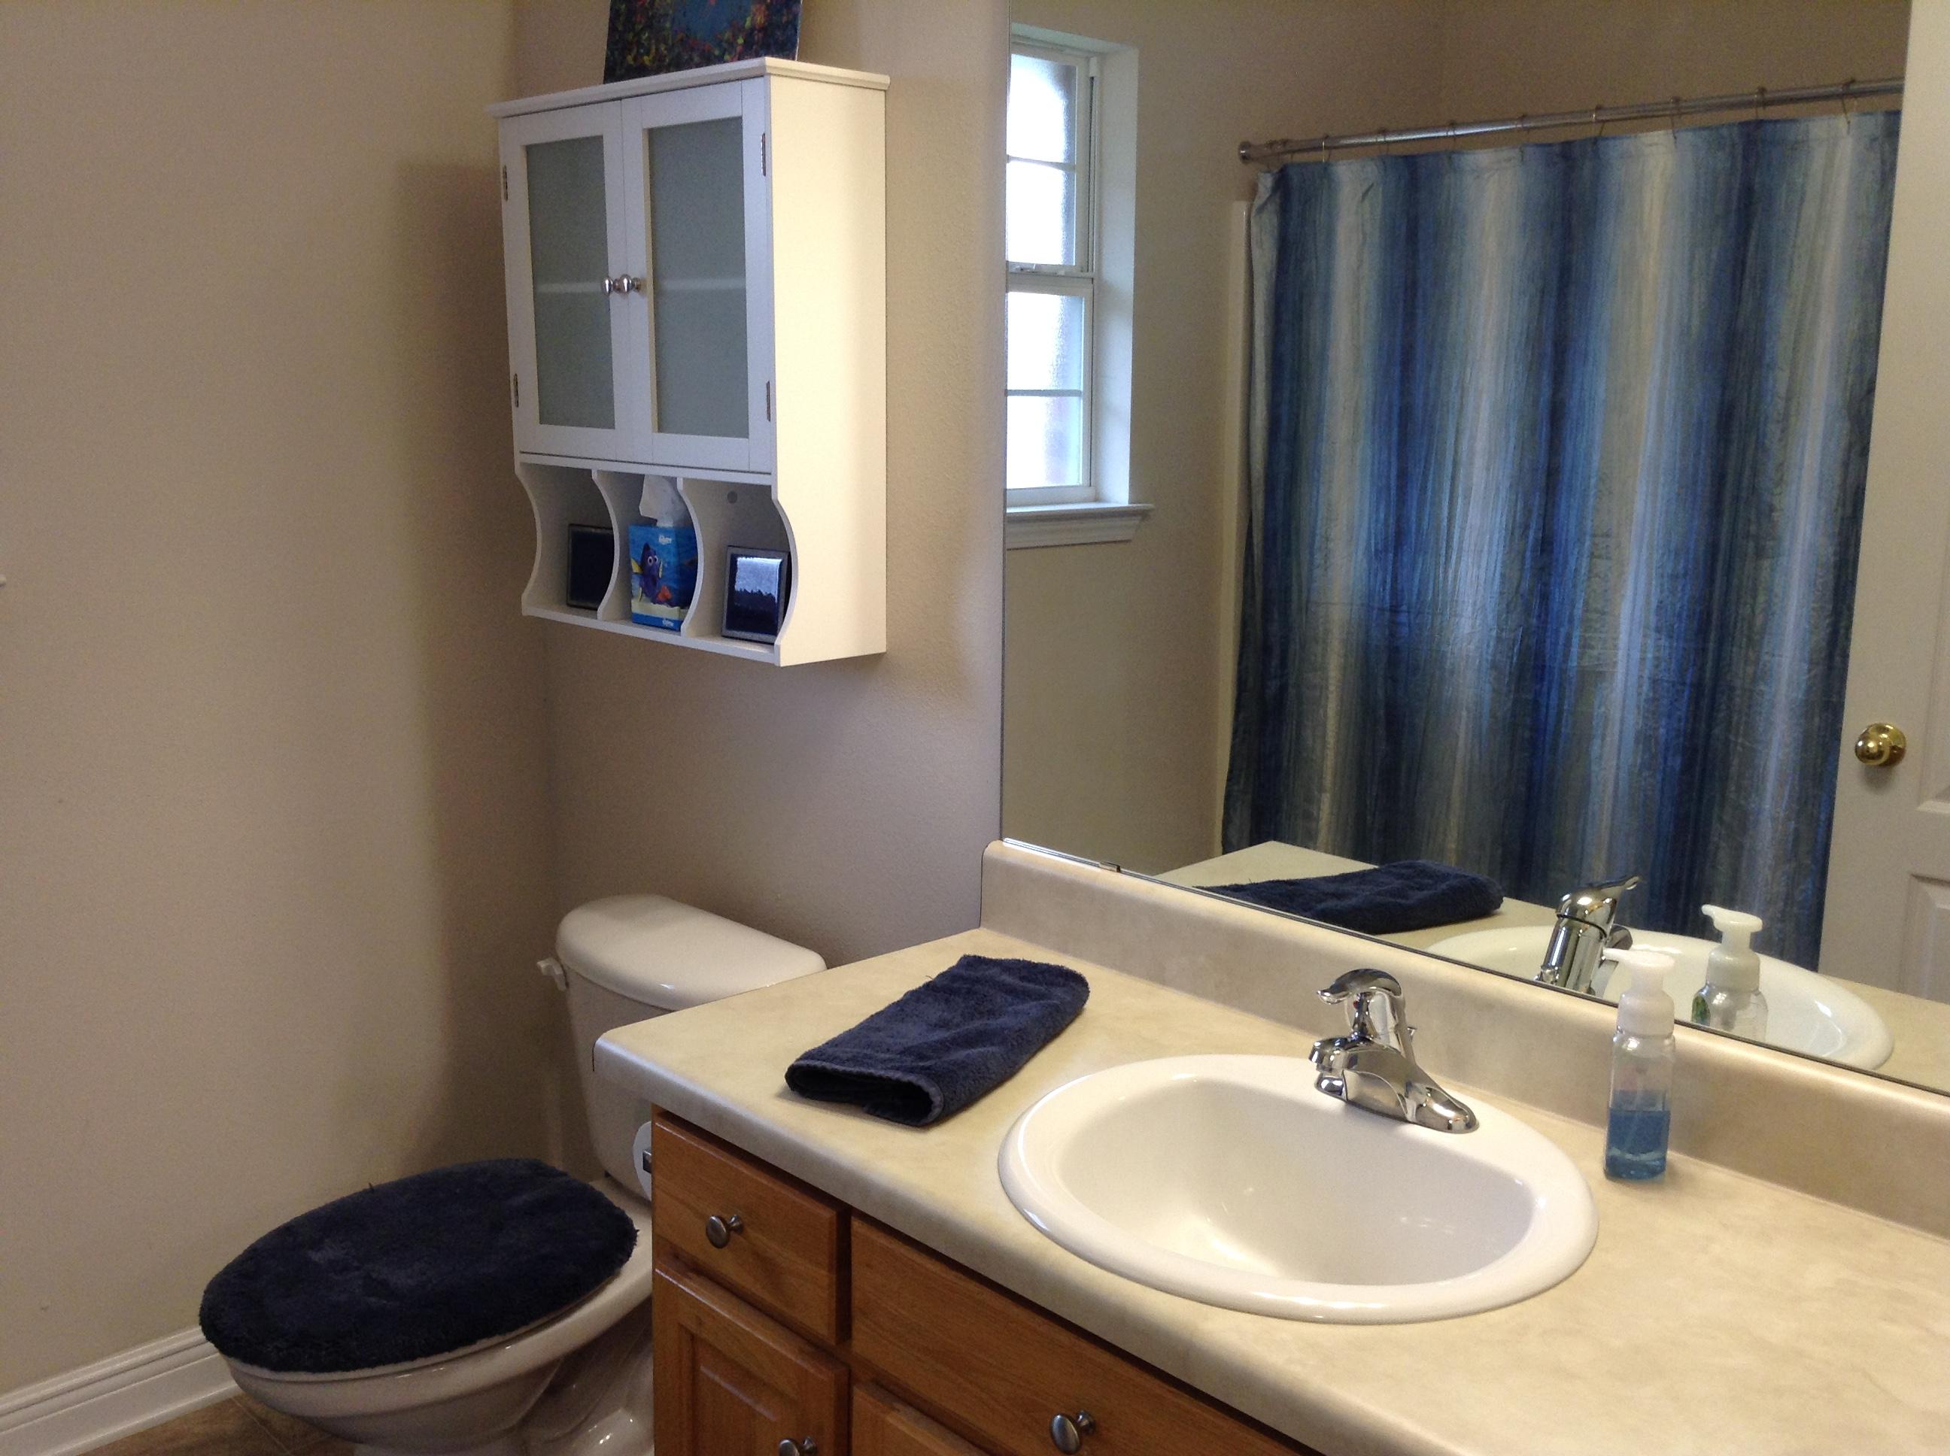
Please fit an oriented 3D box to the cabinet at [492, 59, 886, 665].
[{"bbox_3d":[-0.375,-0.457,2.371,0.182,0.678,0.602,-10,15,-43],"label":"cabinet"}]

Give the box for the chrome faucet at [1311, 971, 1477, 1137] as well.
[{"bbox_3d":[0.338,0.273,1.599,0.168,0.138,0.156,-10,15,-43],"label":"chrome faucet"}]

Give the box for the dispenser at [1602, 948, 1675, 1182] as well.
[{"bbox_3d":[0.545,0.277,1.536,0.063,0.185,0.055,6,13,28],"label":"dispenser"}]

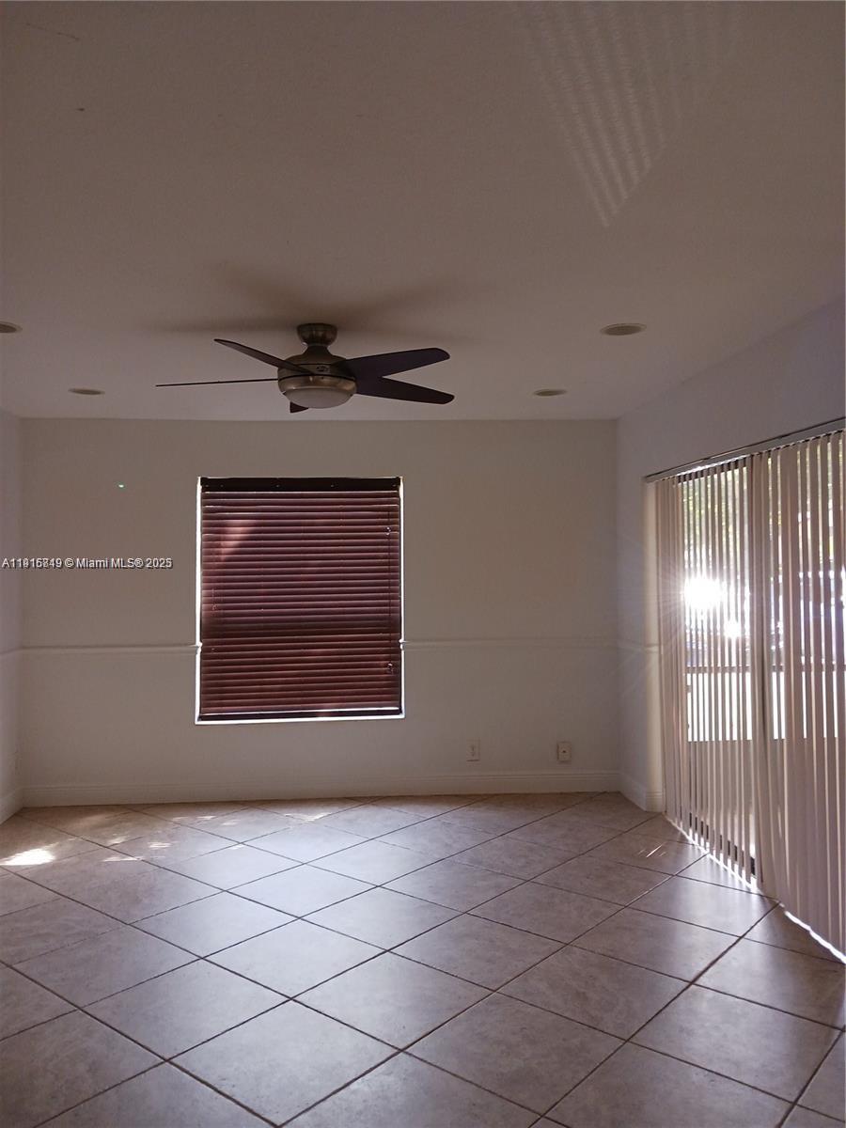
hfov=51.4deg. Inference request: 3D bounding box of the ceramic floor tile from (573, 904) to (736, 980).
[{"bbox_3d":[0.938,1.530,3.554,0.500,0.010,0.500,0,-1,39],"label":"ceramic floor tile"}]

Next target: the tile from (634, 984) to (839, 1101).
[{"bbox_3d":[0.999,1.509,2.829,0.498,0.010,0.498,0,0,39],"label":"tile"}]

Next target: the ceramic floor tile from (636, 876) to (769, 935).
[{"bbox_3d":[1.250,1.513,3.911,0.500,0.010,0.500,-1,-1,40],"label":"ceramic floor tile"}]

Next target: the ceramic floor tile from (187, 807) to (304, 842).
[{"bbox_3d":[-1.011,1.522,5.136,0.498,0.010,0.498,0,0,39],"label":"ceramic floor tile"}]

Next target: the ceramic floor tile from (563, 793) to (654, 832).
[{"bbox_3d":[1.114,1.527,5.327,0.500,0.010,0.500,-1,-1,40],"label":"ceramic floor tile"}]

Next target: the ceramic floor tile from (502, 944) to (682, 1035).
[{"bbox_3d":[0.616,1.525,3.161,0.500,0.010,0.500,0,-1,39],"label":"ceramic floor tile"}]

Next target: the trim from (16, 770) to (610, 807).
[{"bbox_3d":[-0.604,1.455,5.662,3.813,0.129,0.016,0,0,-5],"label":"trim"}]

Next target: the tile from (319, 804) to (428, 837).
[{"bbox_3d":[-0.303,1.522,5.204,0.498,0.010,0.498,0,0,39],"label":"tile"}]

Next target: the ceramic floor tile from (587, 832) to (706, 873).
[{"bbox_3d":[1.187,1.541,4.663,0.500,0.010,0.500,0,-1,39],"label":"ceramic floor tile"}]

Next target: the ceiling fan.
[{"bbox_3d":[-0.426,-0.780,3.514,1.280,0.327,1.270,0,0,-5],"label":"ceiling fan"}]

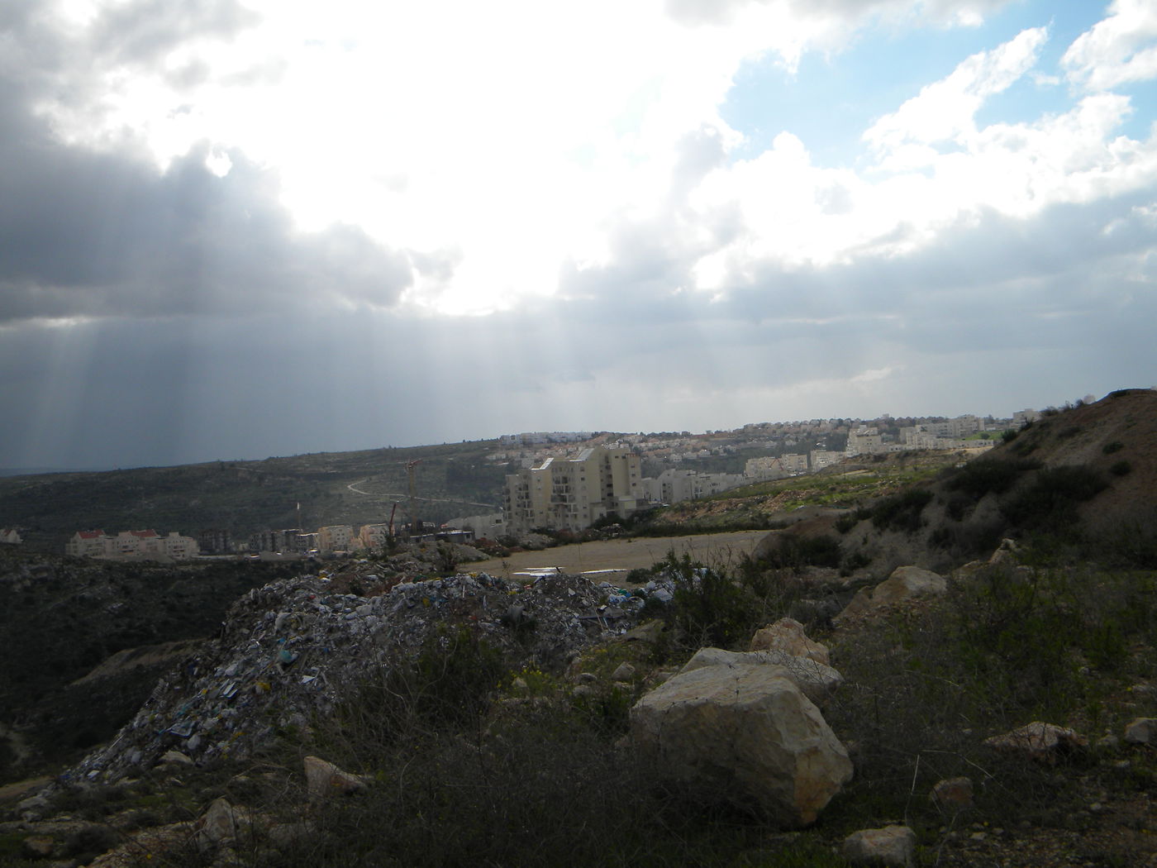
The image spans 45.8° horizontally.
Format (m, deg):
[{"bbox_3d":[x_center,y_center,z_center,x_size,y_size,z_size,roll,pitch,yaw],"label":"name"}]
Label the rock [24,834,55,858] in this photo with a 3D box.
[{"bbox_3d":[-3.305,2.529,8.400,0.200,0.145,0.170,-3,0,0],"label":"rock"}]

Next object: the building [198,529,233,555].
[{"bbox_3d":[-250.259,74.486,945.000,22.500,17.000,16.000,-3,0,-16],"label":"building"}]

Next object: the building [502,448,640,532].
[{"bbox_3d":[-2.315,18.984,468.000,41.000,29.000,20.000,-3,0,25],"label":"building"}]

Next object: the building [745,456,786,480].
[{"bbox_3d":[122.584,23.448,900.000,25.000,16.500,15.000,-3,0,12],"label":"building"}]

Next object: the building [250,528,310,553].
[{"bbox_3d":[-209.274,75.668,960.000,40.000,17.000,18.000,-3,0,0],"label":"building"}]

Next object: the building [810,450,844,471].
[{"bbox_3d":[181.057,20.117,1000.000,22.000,16.000,16.000,-3,0,10],"label":"building"}]

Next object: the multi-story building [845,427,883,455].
[{"bbox_3d":[204.584,5.494,980.000,25.000,20.000,18.000,-3,0,10],"label":"multi-story building"}]

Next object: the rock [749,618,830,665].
[{"bbox_3d":[1.571,1.571,10.200,0.550,0.400,0.450,-3,0,9],"label":"rock"}]

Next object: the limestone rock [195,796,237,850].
[{"bbox_3d":[-2.087,2.238,7.900,0.240,0.300,0.200,-3,0,0],"label":"limestone rock"}]

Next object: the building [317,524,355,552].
[{"bbox_3d":[-166.163,71.611,940.000,20.500,18.000,16.000,-3,0,-27],"label":"building"}]

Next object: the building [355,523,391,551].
[{"bbox_3d":[-139.552,70.236,930.000,20.000,18.000,16.000,-3,0,-27],"label":"building"}]

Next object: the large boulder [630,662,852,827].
[{"bbox_3d":[0.805,1.545,6.800,1.080,0.680,0.850,-3,0,0],"label":"large boulder"}]

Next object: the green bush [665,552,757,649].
[{"bbox_3d":[1.216,1.521,12.500,0.850,0.900,0.800,-3,0,0],"label":"green bush"}]

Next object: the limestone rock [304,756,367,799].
[{"bbox_3d":[-1.564,2.203,8.800,0.400,0.280,0.280,-3,0,0],"label":"limestone rock"}]

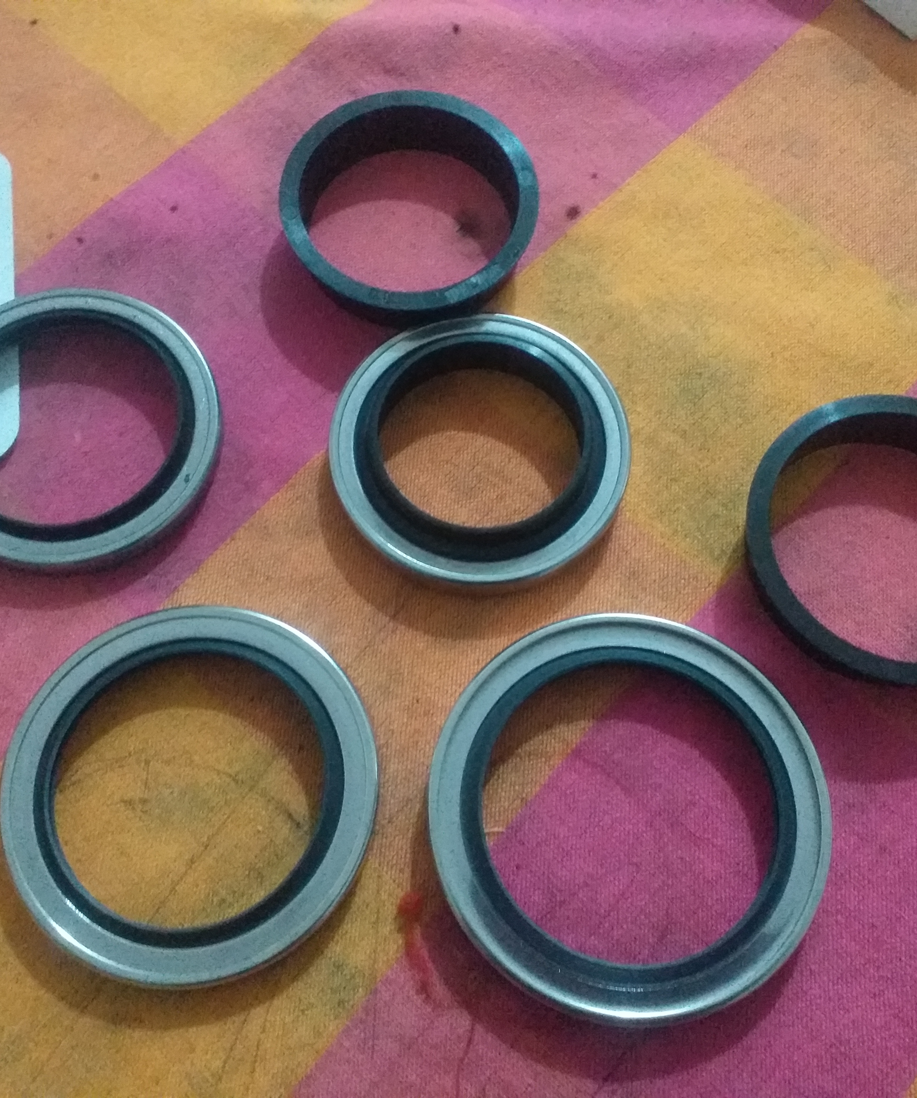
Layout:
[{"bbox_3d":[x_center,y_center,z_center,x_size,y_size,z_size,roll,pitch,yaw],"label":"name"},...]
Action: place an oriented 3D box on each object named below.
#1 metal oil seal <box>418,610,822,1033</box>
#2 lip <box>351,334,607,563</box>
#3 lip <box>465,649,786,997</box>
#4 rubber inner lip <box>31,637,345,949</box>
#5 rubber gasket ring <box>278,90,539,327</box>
[{"bbox_3d":[0.035,0.056,0.236,0.084,0.011,0.084,0,70,-1],"label":"metal oil seal"},{"bbox_3d":[0.005,-0.024,0.261,0.059,0.014,0.059,0,70,-1],"label":"lip"},{"bbox_3d":[0.035,0.056,0.234,0.070,0.007,0.070,0,70,-1],"label":"lip"},{"bbox_3d":[-0.057,0.051,0.234,0.064,0.007,0.064,0,70,-1],"label":"rubber inner lip"},{"bbox_3d":[-0.012,-0.086,0.283,0.065,0.015,0.065,0,70,-1],"label":"rubber gasket ring"}]

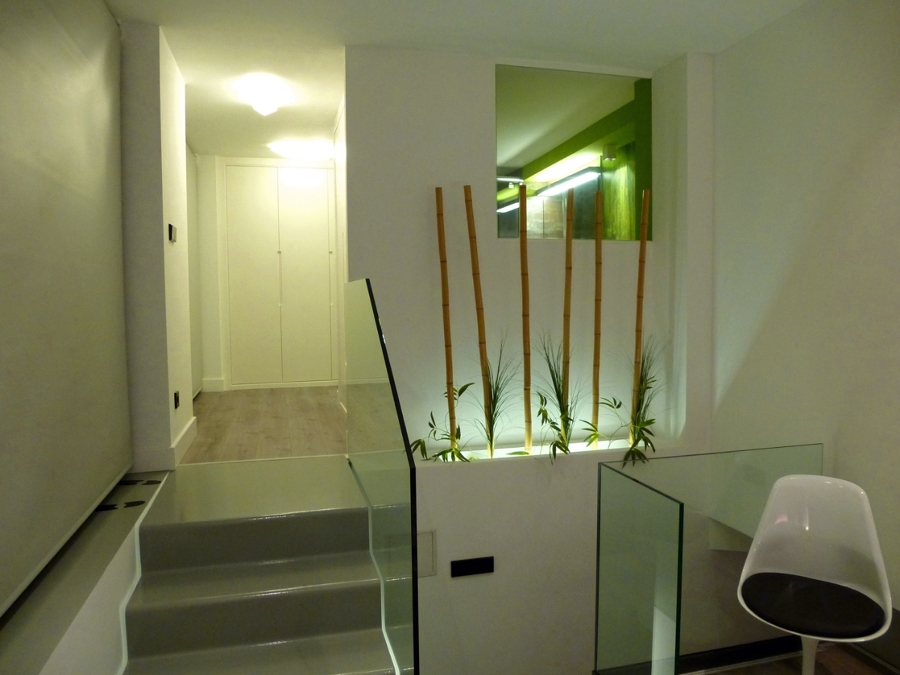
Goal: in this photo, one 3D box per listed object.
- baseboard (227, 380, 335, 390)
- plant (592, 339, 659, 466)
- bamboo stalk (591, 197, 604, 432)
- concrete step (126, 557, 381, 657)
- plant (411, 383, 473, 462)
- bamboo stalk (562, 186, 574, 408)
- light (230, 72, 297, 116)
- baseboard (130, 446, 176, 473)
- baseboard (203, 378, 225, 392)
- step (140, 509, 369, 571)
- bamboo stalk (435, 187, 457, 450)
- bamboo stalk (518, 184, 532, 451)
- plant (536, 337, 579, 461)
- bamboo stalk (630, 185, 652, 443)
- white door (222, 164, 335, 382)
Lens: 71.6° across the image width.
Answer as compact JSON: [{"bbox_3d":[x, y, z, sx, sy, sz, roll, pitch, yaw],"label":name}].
[{"bbox_3d":[-1.585,0.460,5.933,1.010,0.062,0.025,-1,3,-15],"label":"baseboard"},{"bbox_3d":[0.972,0.359,3.445,0.310,0.670,0.270,-1,3,-15],"label":"plant"},{"bbox_3d":[0.856,-0.099,3.627,0.033,1.502,0.033,1,1,-15],"label":"bamboo stalk"},{"bbox_3d":[-0.702,0.975,2.320,0.859,0.180,0.288,-1,3,-15],"label":"concrete step"},{"bbox_3d":[-0.046,0.456,3.364,0.310,0.429,0.250,-1,3,-15],"label":"plant"},{"bbox_3d":[0.685,-0.096,3.582,0.034,1.515,0.034,1,1,-15],"label":"bamboo stalk"},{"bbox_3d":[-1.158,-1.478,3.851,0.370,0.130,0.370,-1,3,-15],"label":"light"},{"bbox_3d":[-1.485,0.612,3.120,0.190,0.117,0.020,-1,3,-15],"label":"baseboard"},{"bbox_3d":[-2.186,0.447,5.772,0.190,0.120,0.025,-1,3,-15],"label":"baseboard"},{"bbox_3d":[-0.754,0.749,2.487,0.840,0.183,0.260,-1,3,-15],"label":"step"},{"bbox_3d":[-0.018,-0.080,3.397,0.035,1.466,0.035,-4,2,-15],"label":"bamboo stalk"},{"bbox_3d":[0.406,-0.092,3.332,0.036,1.470,0.036,-2,1,-15],"label":"bamboo stalk"},{"bbox_3d":[0.579,0.326,3.352,0.200,0.650,0.200,-1,3,-15],"label":"plant"},{"bbox_3d":[1.120,-0.115,3.697,0.035,1.522,0.035,3,0,-15],"label":"bamboo stalk"},{"bbox_3d":[-1.587,-0.576,5.908,0.970,2.060,0.050,-1,3,-15],"label":"white door"}]

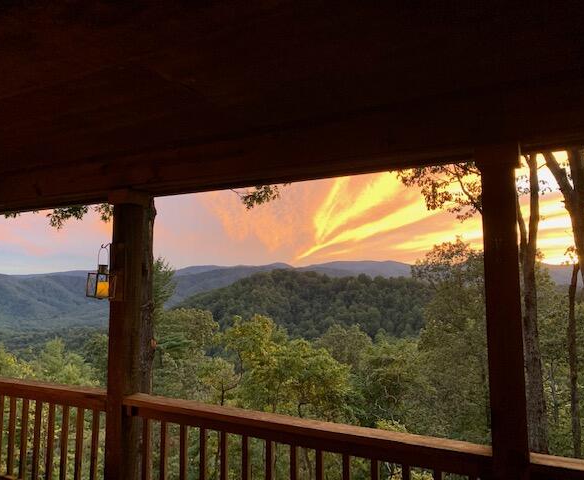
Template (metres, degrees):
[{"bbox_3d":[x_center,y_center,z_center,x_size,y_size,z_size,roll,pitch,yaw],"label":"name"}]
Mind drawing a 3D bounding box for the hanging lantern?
[{"bbox_3d":[-1.269,0.220,3.220,0.131,0.345,0.131,-5,-7,43],"label":"hanging lantern"}]

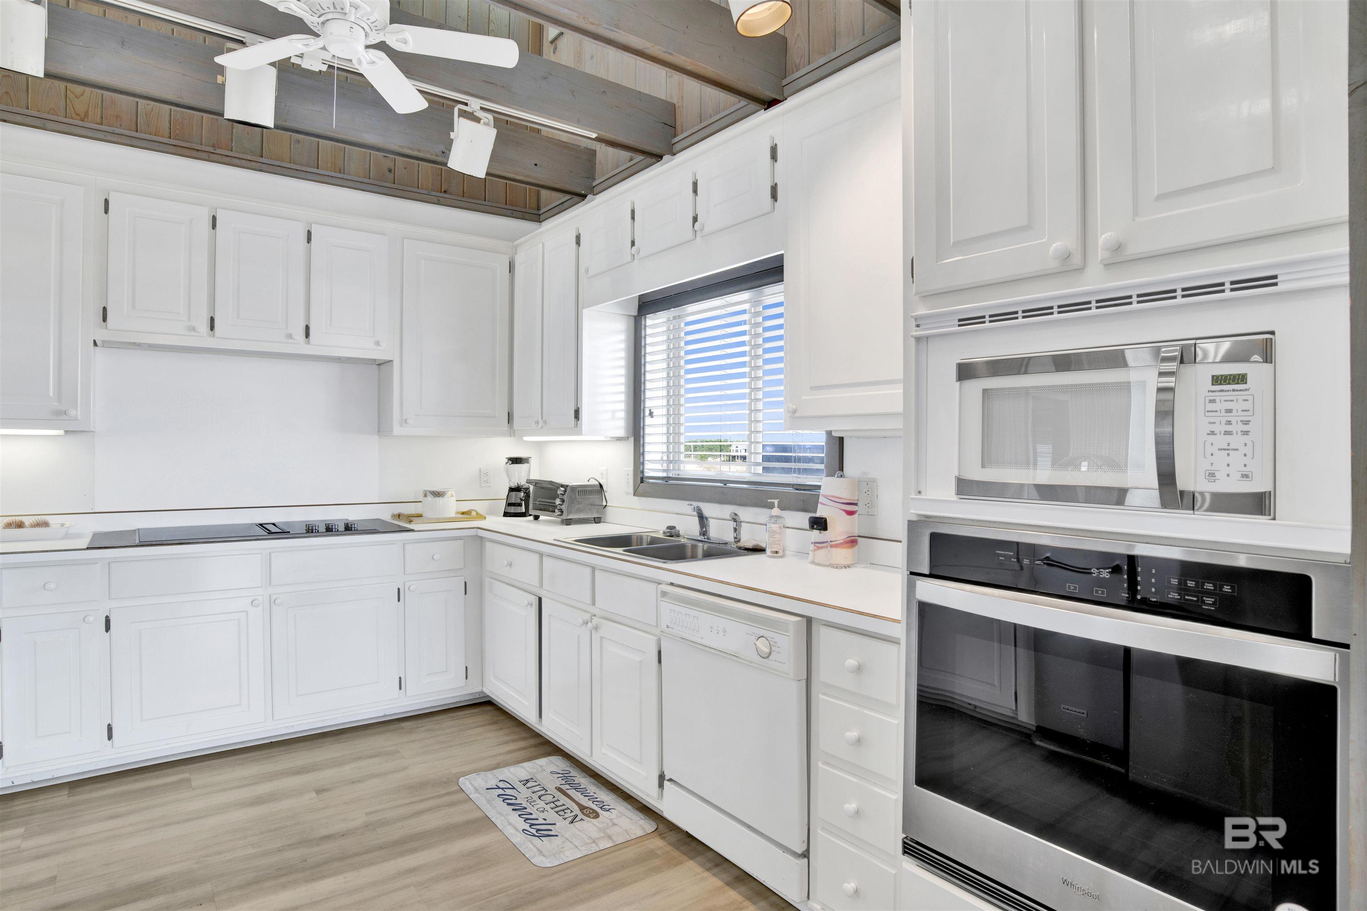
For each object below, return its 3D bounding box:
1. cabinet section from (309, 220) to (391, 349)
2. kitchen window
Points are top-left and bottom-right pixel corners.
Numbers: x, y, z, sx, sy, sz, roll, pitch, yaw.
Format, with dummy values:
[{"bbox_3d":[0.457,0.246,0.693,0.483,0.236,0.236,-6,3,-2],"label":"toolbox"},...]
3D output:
[{"bbox_3d":[-1.748,-0.832,3.538,0.351,0.589,0.297,0,0,-34],"label":"cabinet section"},{"bbox_3d":[0.182,-0.289,3.090,0.110,1.020,1.300,0,0,-40],"label":"kitchen window"}]

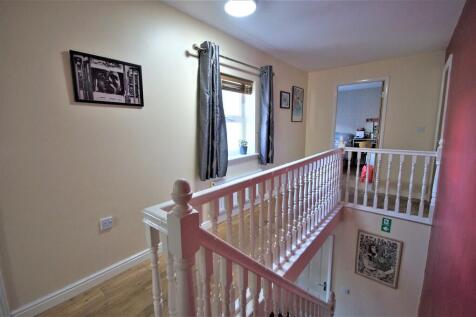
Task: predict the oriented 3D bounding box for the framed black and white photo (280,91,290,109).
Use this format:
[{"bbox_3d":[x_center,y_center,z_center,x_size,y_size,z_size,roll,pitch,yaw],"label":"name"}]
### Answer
[{"bbox_3d":[0.834,-1.022,3.491,0.025,0.275,0.310,7,12,41],"label":"framed black and white photo"}]

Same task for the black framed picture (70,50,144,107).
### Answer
[{"bbox_3d":[-0.968,-0.581,1.520,0.025,0.335,0.465,7,12,41],"label":"black framed picture"}]

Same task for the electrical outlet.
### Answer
[{"bbox_3d":[-1.051,0.526,1.584,0.014,0.092,0.088,7,12,41],"label":"electrical outlet"}]

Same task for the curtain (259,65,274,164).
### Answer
[{"bbox_3d":[0.409,-0.590,2.867,0.120,1.370,0.230,7,12,41],"label":"curtain"}]

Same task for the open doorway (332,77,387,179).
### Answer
[{"bbox_3d":[2.227,-0.394,3.711,0.790,1.965,0.130,7,12,41],"label":"open doorway"}]

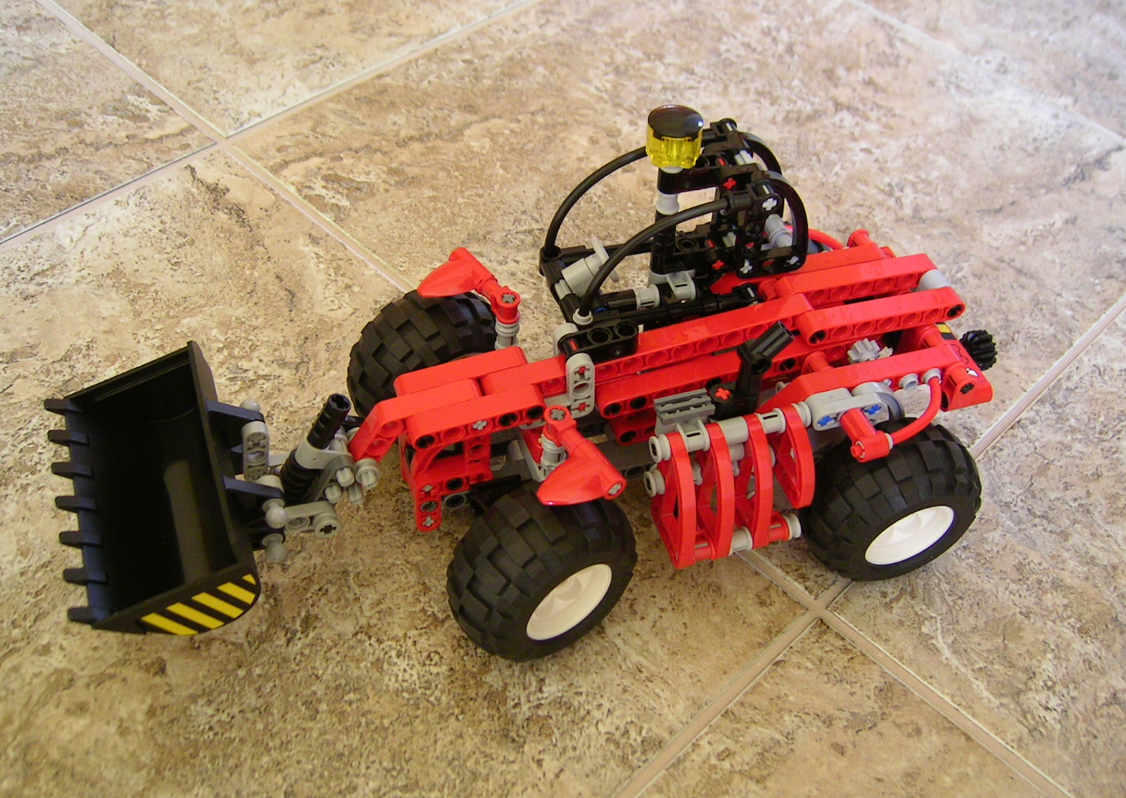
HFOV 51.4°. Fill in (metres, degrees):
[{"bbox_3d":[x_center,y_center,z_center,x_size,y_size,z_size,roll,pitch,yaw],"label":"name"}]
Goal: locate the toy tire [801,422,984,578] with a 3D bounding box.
[{"bbox_3d":[0.102,0.032,0.368,0.056,0.056,0.030,-12,50,-15],"label":"toy tire"}]

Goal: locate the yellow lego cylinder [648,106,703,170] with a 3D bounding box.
[{"bbox_3d":[0.032,-0.075,0.336,0.016,0.012,0.016,2,48,-3],"label":"yellow lego cylinder"}]

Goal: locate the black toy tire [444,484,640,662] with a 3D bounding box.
[{"bbox_3d":[-0.006,0.050,0.343,0.056,0.056,0.030,-26,55,-25],"label":"black toy tire"}]

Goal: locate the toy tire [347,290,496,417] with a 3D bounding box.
[{"bbox_3d":[-0.045,-0.010,0.395,0.056,0.056,0.030,-28,56,-27],"label":"toy tire"}]

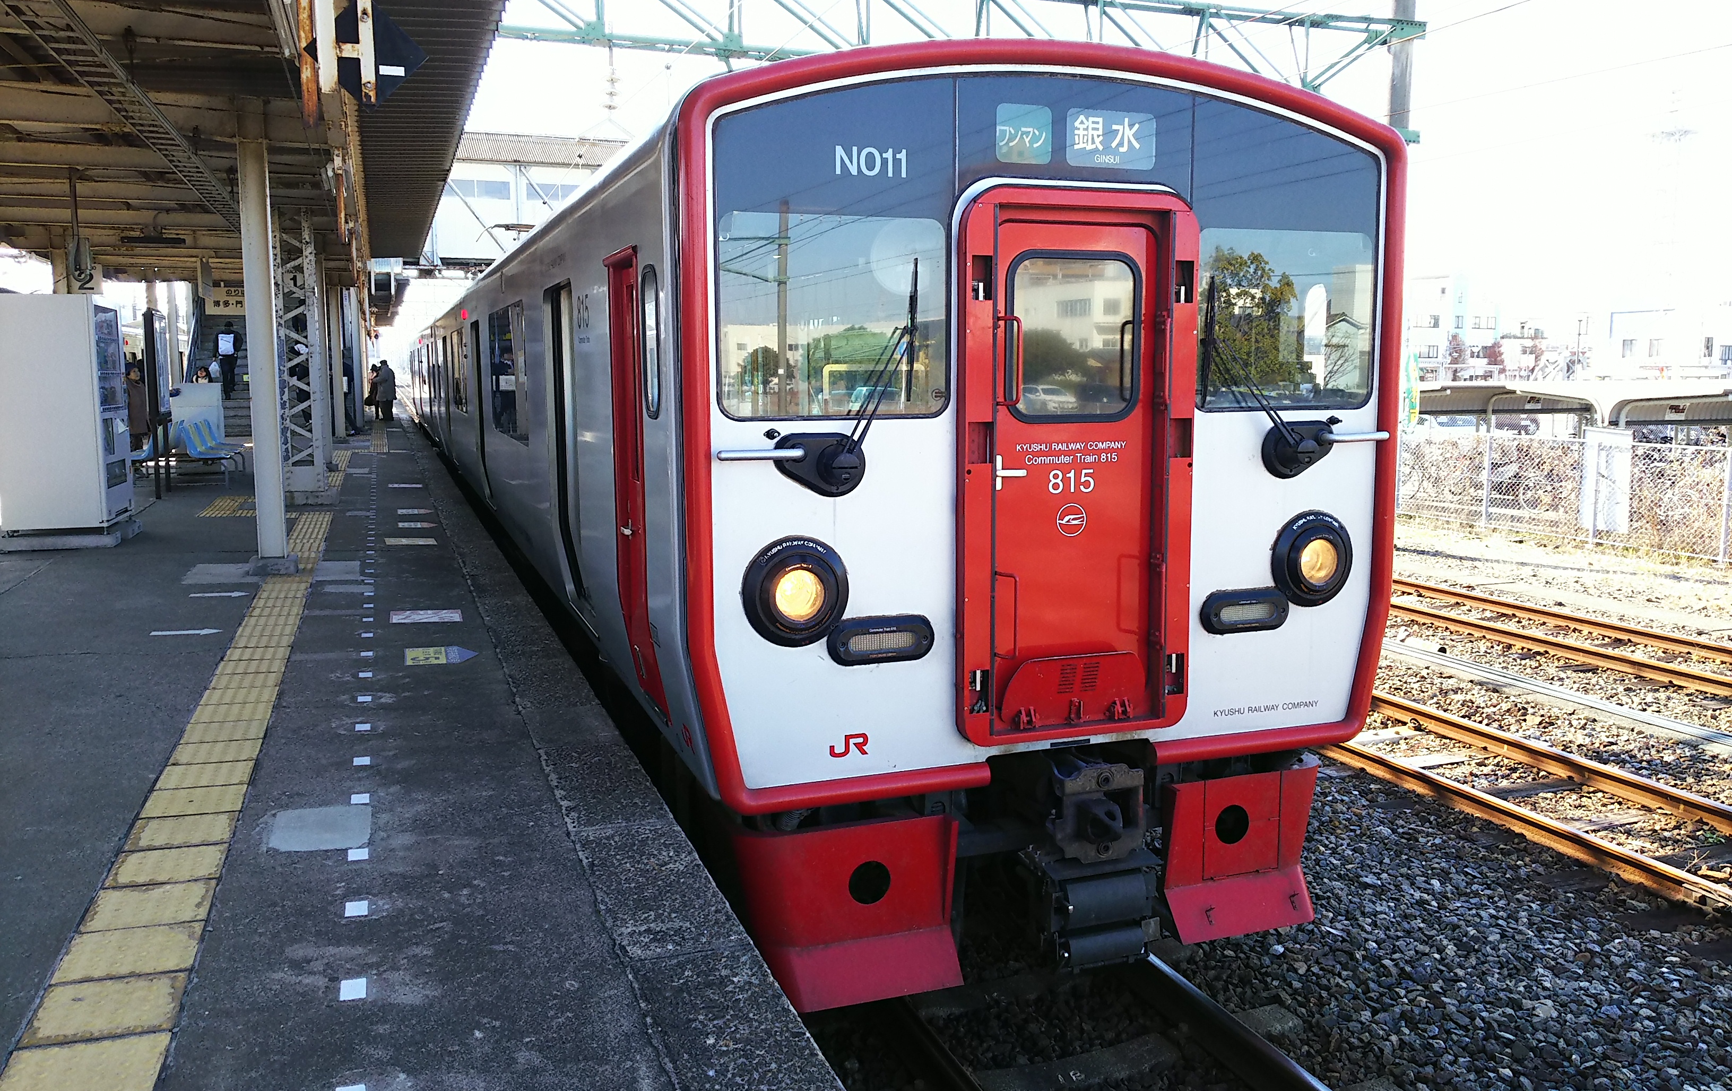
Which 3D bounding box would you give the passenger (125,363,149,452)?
[{"bbox_3d":[-10.185,-1.761,18.200,0.480,1.560,0.360,-3,8,-21],"label":"passenger"}]

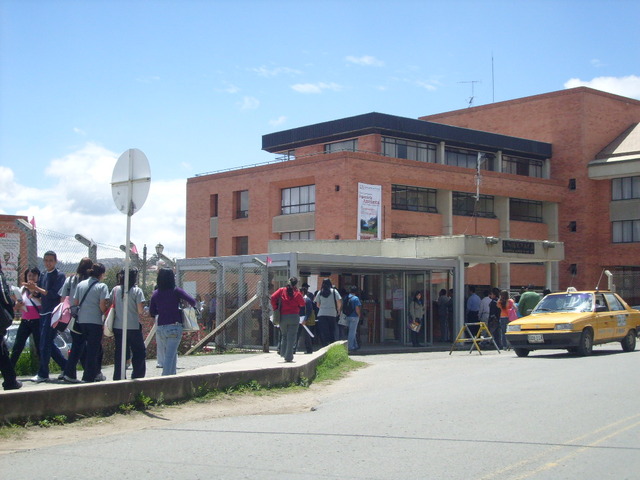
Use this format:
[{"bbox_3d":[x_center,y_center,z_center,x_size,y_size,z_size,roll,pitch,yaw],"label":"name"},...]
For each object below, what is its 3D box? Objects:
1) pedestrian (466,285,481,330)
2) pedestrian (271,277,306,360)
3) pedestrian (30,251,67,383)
[{"bbox_3d":[4.565,2.208,28.500,0.500,1.702,0.300,1,-4,-14],"label":"pedestrian"},{"bbox_3d":[-0.593,1.500,18.100,0.560,1.606,0.400,0,-4,6],"label":"pedestrian"},{"bbox_3d":[-3.636,1.030,12.900,0.500,1.759,0.420,-2,-5,34],"label":"pedestrian"}]

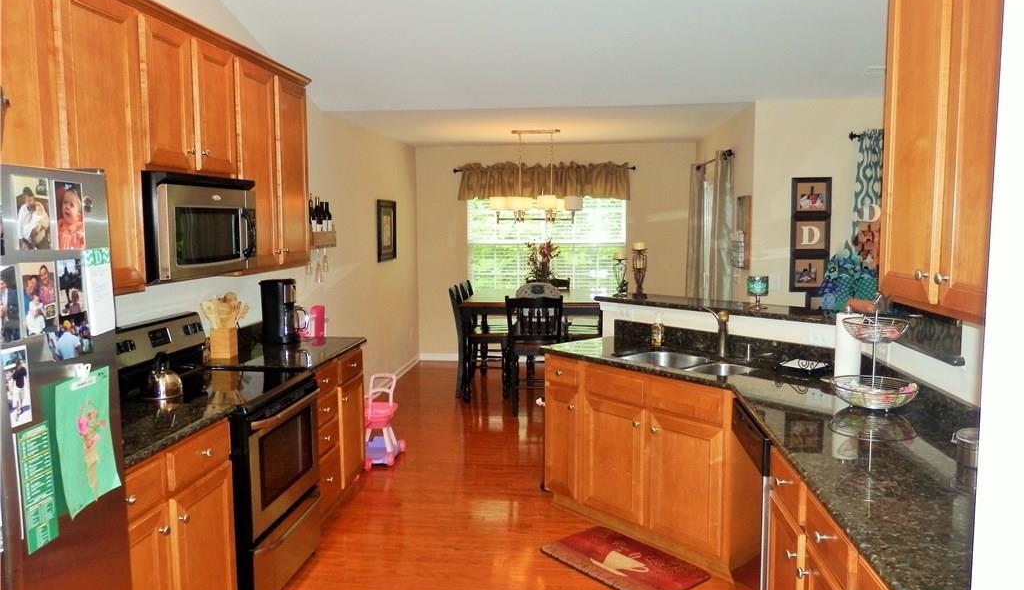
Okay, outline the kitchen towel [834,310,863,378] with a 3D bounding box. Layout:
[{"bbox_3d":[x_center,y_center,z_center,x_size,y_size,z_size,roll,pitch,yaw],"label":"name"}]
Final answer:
[{"bbox_3d":[1.510,0.233,3.318,0.114,0.290,0.114,0,6,6],"label":"kitchen towel"}]

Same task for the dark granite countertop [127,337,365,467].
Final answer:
[{"bbox_3d":[-1.352,0.418,3.310,0.650,0.036,2.560,0,6,6],"label":"dark granite countertop"}]

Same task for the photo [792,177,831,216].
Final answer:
[{"bbox_3d":[2.067,-0.682,5.099,0.255,0.260,0.025,0,6,6],"label":"photo"}]

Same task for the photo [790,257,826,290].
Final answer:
[{"bbox_3d":[2.068,-0.160,5.153,0.250,0.252,0.025,0,6,6],"label":"photo"}]

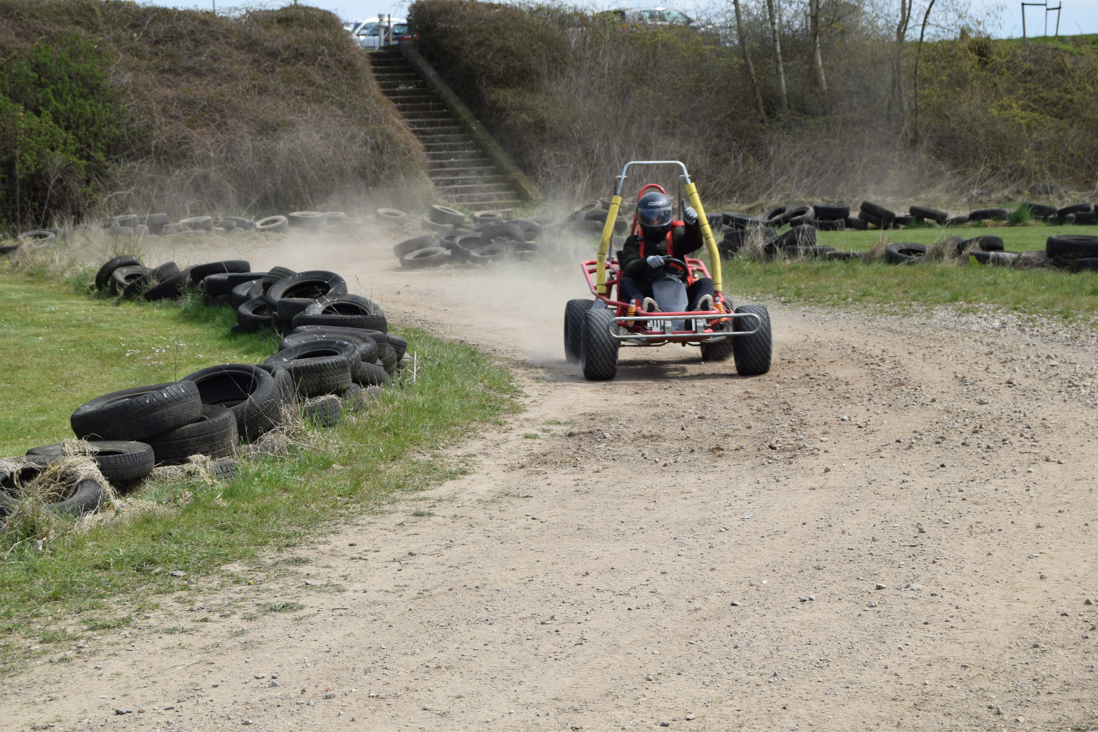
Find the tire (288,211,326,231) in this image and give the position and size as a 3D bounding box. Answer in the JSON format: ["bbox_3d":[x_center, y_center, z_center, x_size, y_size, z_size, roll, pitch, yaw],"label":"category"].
[{"bbox_3d":[-4.190,-2.501,41.200,0.630,0.210,0.630,0,11,0],"label":"tire"}]

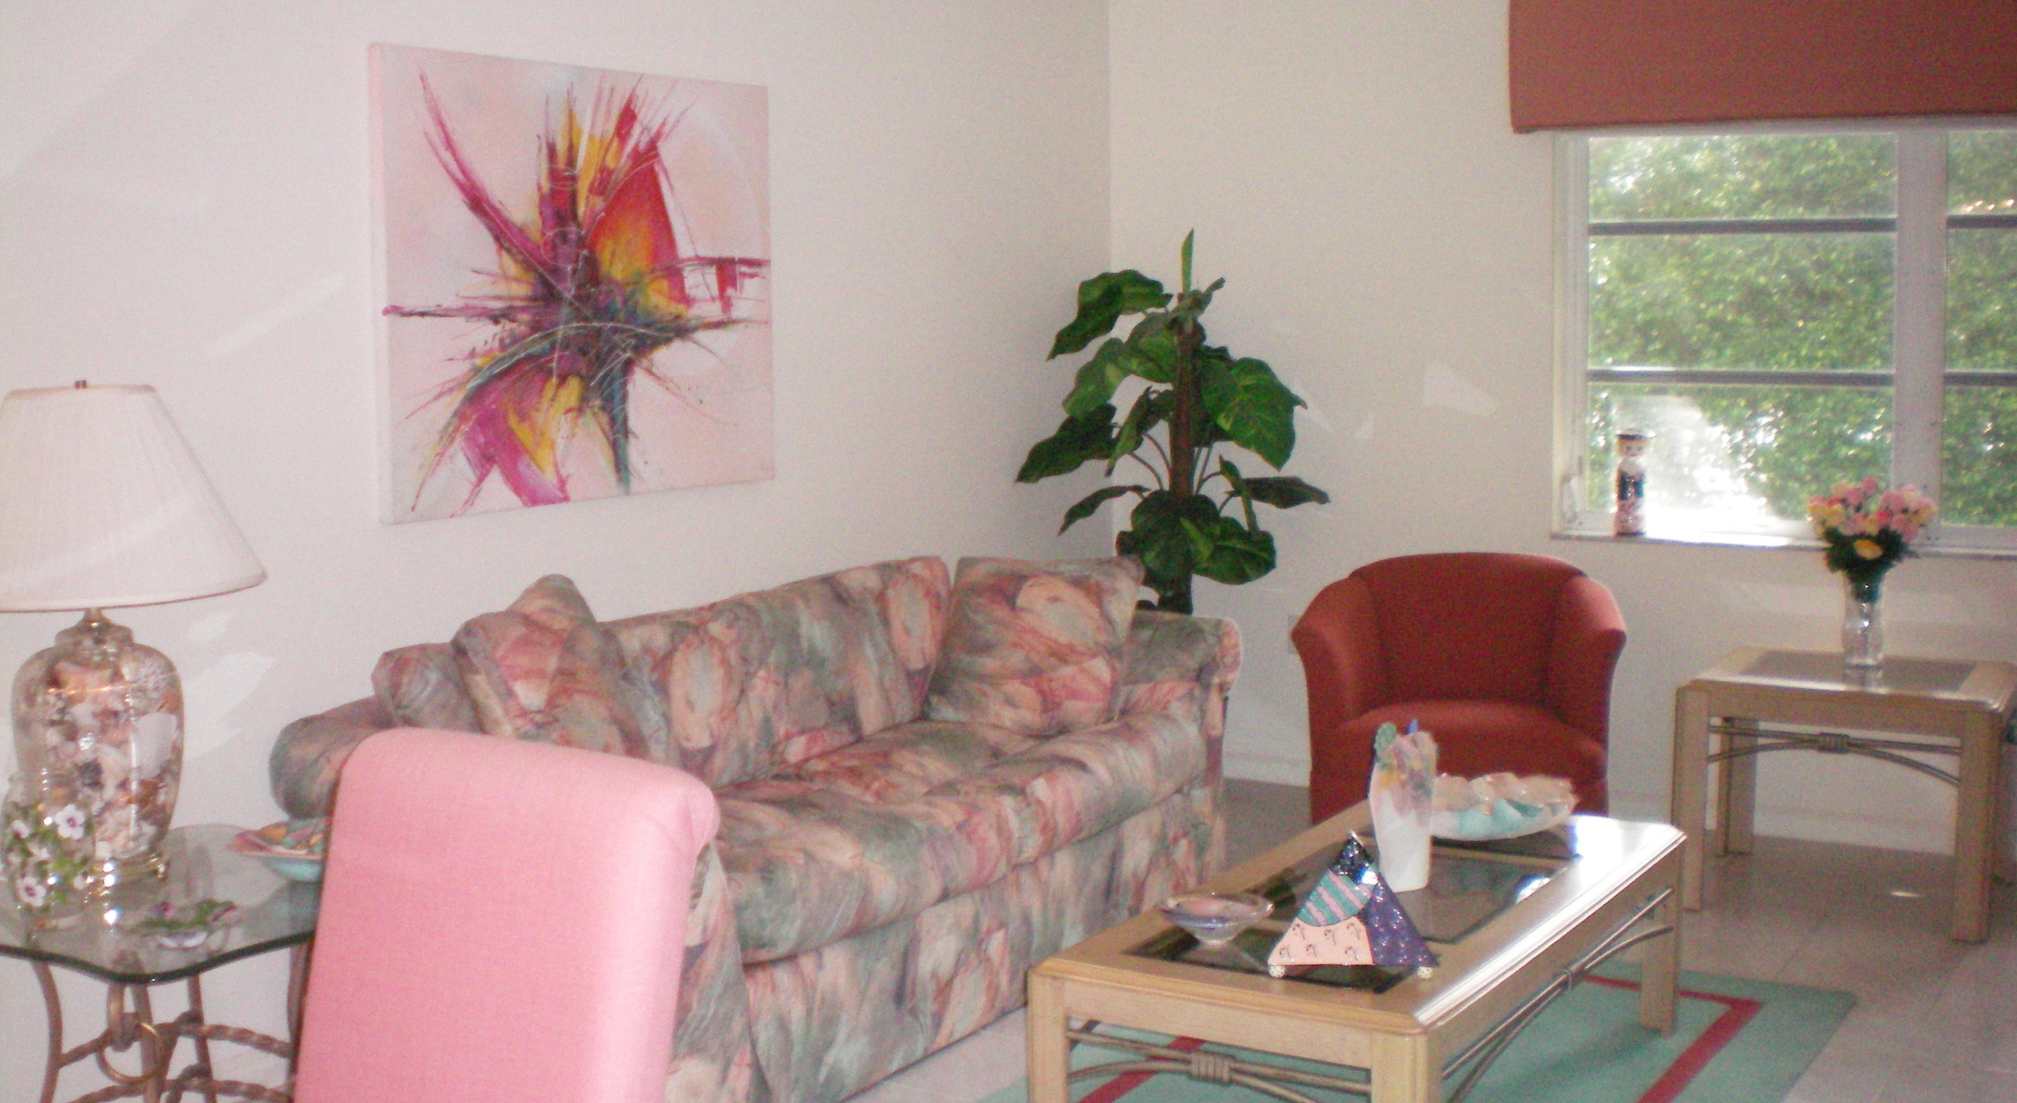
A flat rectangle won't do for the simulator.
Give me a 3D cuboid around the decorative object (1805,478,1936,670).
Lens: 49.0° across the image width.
[{"bbox_3d":[2.097,0.055,5.414,0.310,0.455,0.280,1,6,20],"label":"decorative object"}]

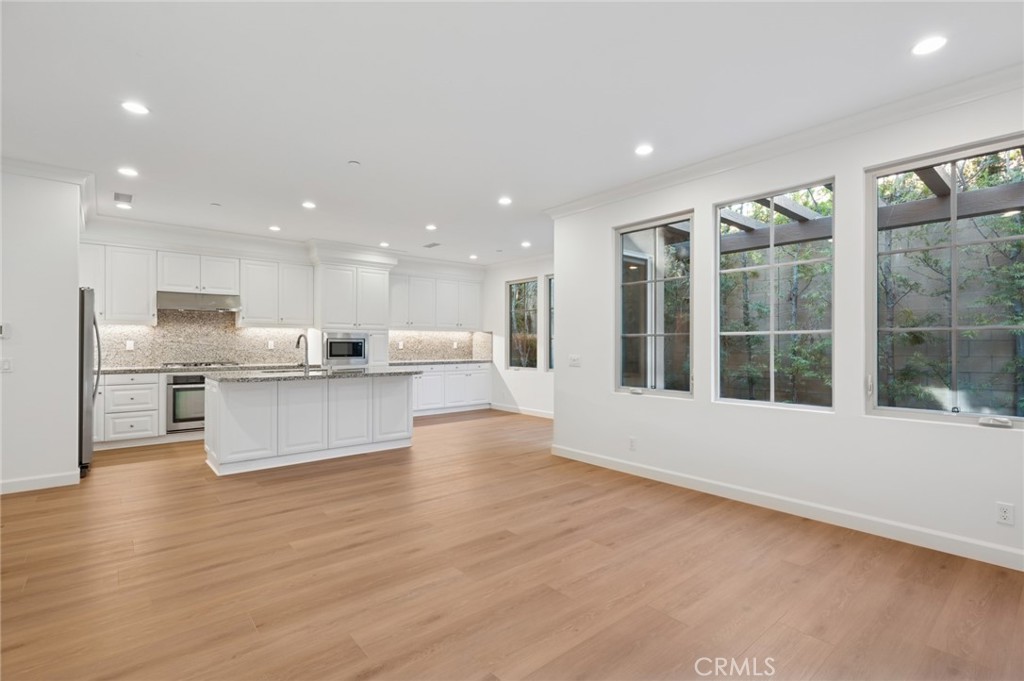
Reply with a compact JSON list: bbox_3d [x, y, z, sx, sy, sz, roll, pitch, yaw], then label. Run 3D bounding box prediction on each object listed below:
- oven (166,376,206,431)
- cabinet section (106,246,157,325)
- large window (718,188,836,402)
[{"bbox_3d":[-4.112,0.784,6.009,0.760,0.720,0.600,0,-1,-39],"label":"oven"},{"bbox_3d":[-4.822,-0.665,5.780,0.486,0.950,0.340,0,-1,-38],"label":"cabinet section"},{"bbox_3d":[2.001,-0.314,3.515,0.120,1.640,0.870,1,-1,-40],"label":"large window"}]

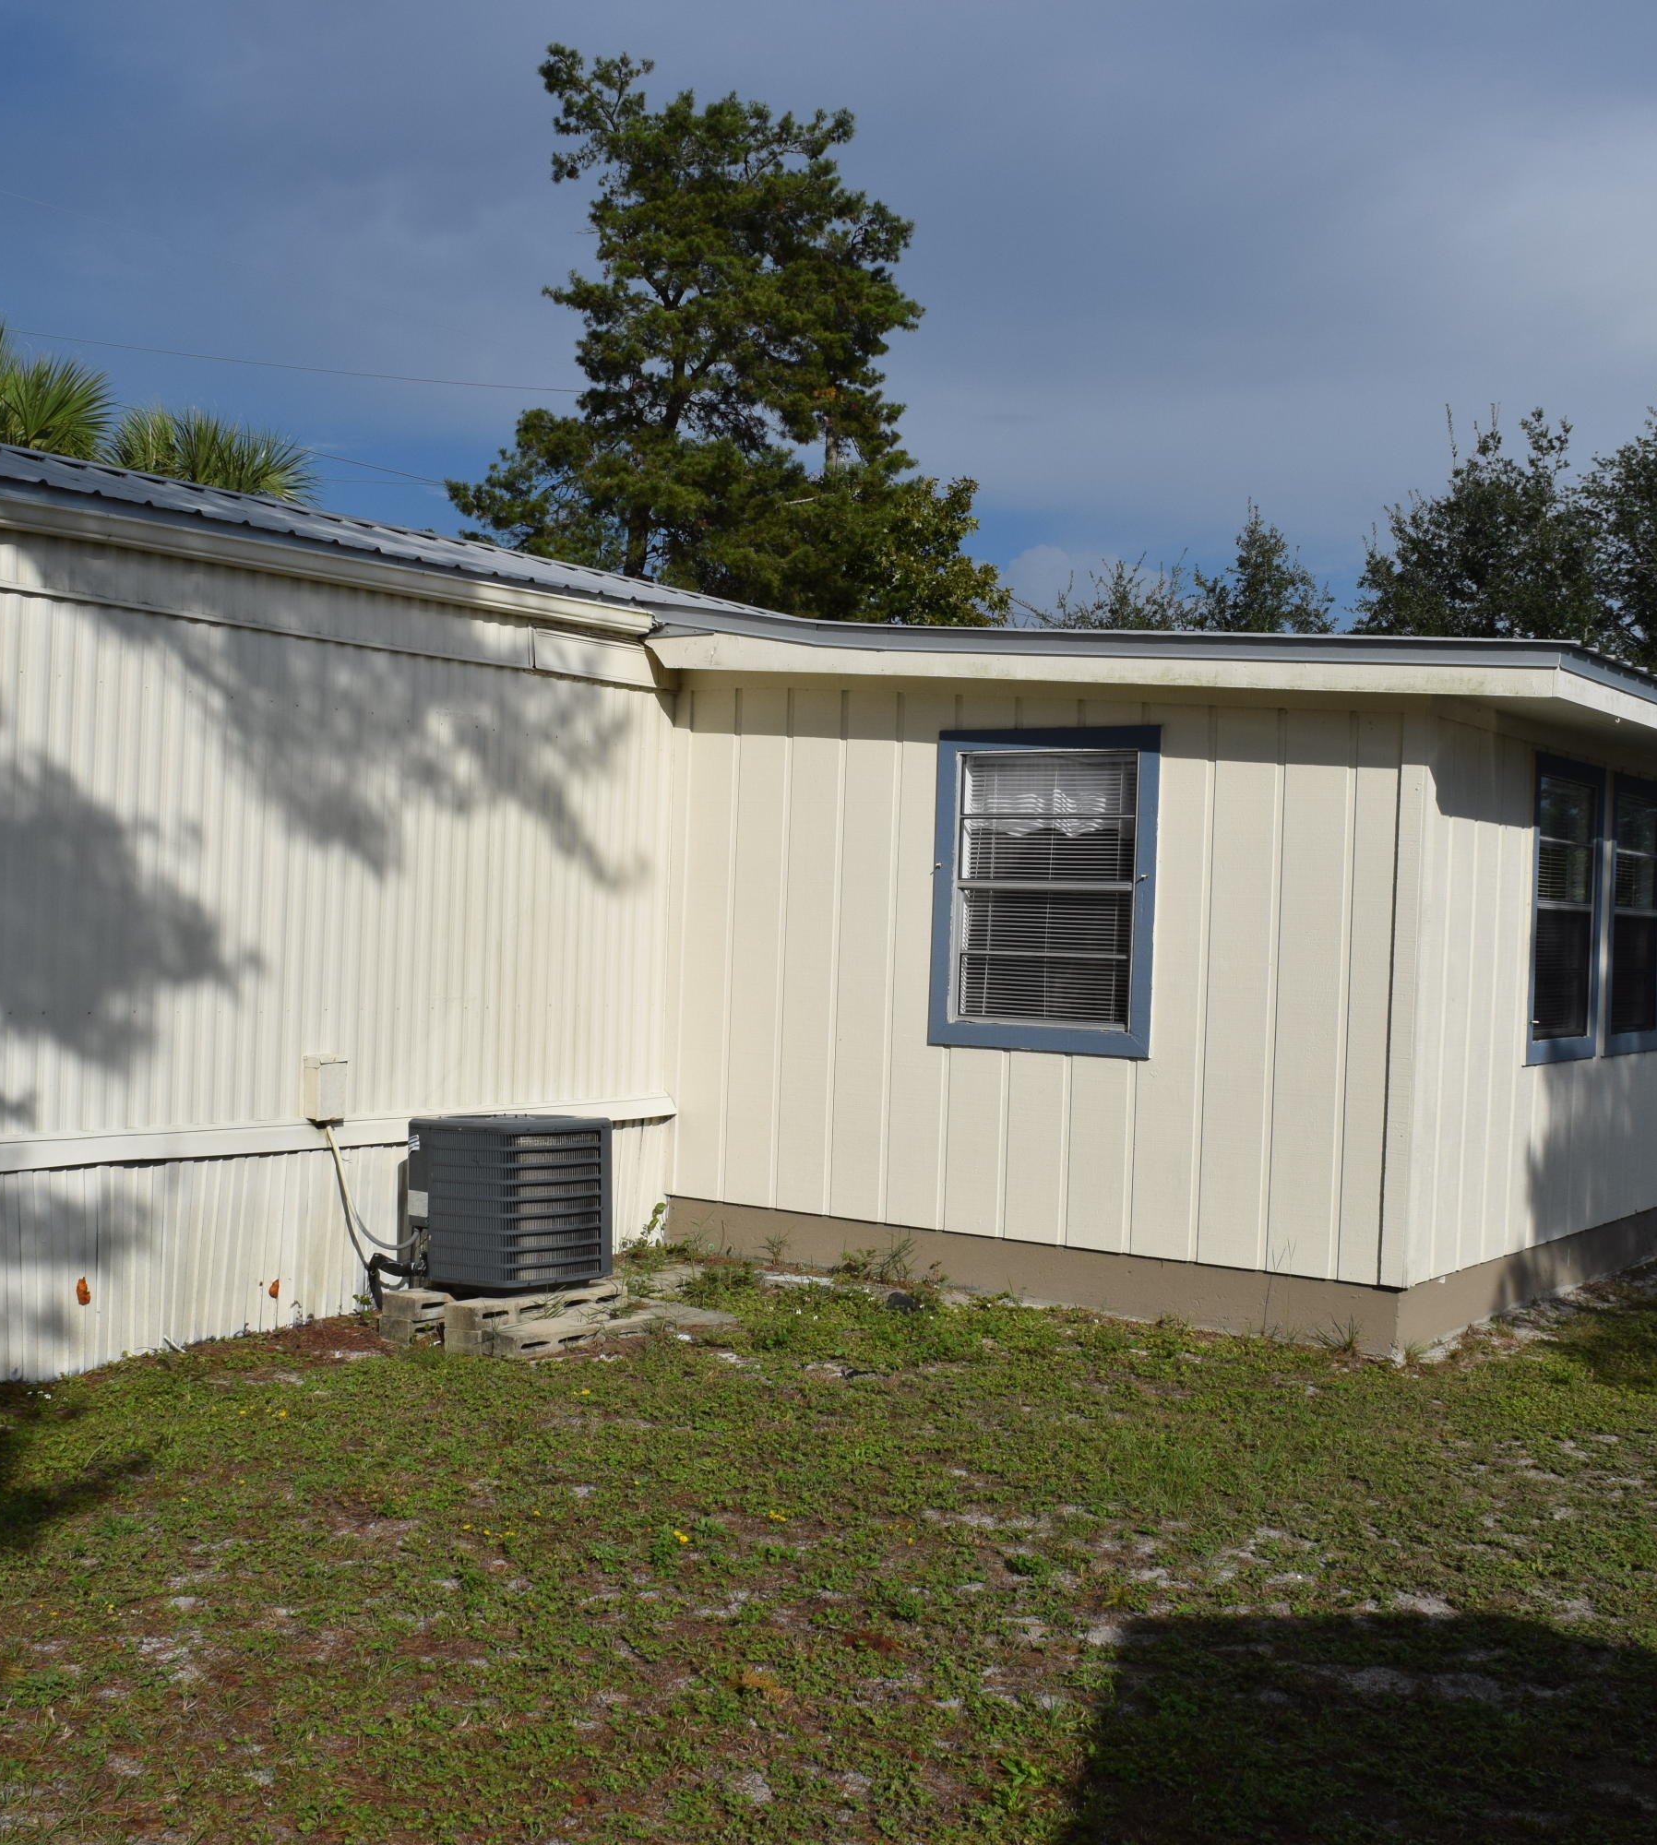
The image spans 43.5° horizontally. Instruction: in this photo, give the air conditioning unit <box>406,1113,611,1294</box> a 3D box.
[{"bbox_3d":[-1.262,1.094,8.226,0.580,0.610,0.580,2,0,36],"label":"air conditioning unit"}]

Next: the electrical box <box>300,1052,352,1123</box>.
[{"bbox_3d":[-2.000,0.668,8.257,0.100,0.250,0.140,2,0,36],"label":"electrical box"}]

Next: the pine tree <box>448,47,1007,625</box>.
[{"bbox_3d":[-1.038,-4.347,24.498,6.500,11.840,6.000,2,0,-3],"label":"pine tree"}]

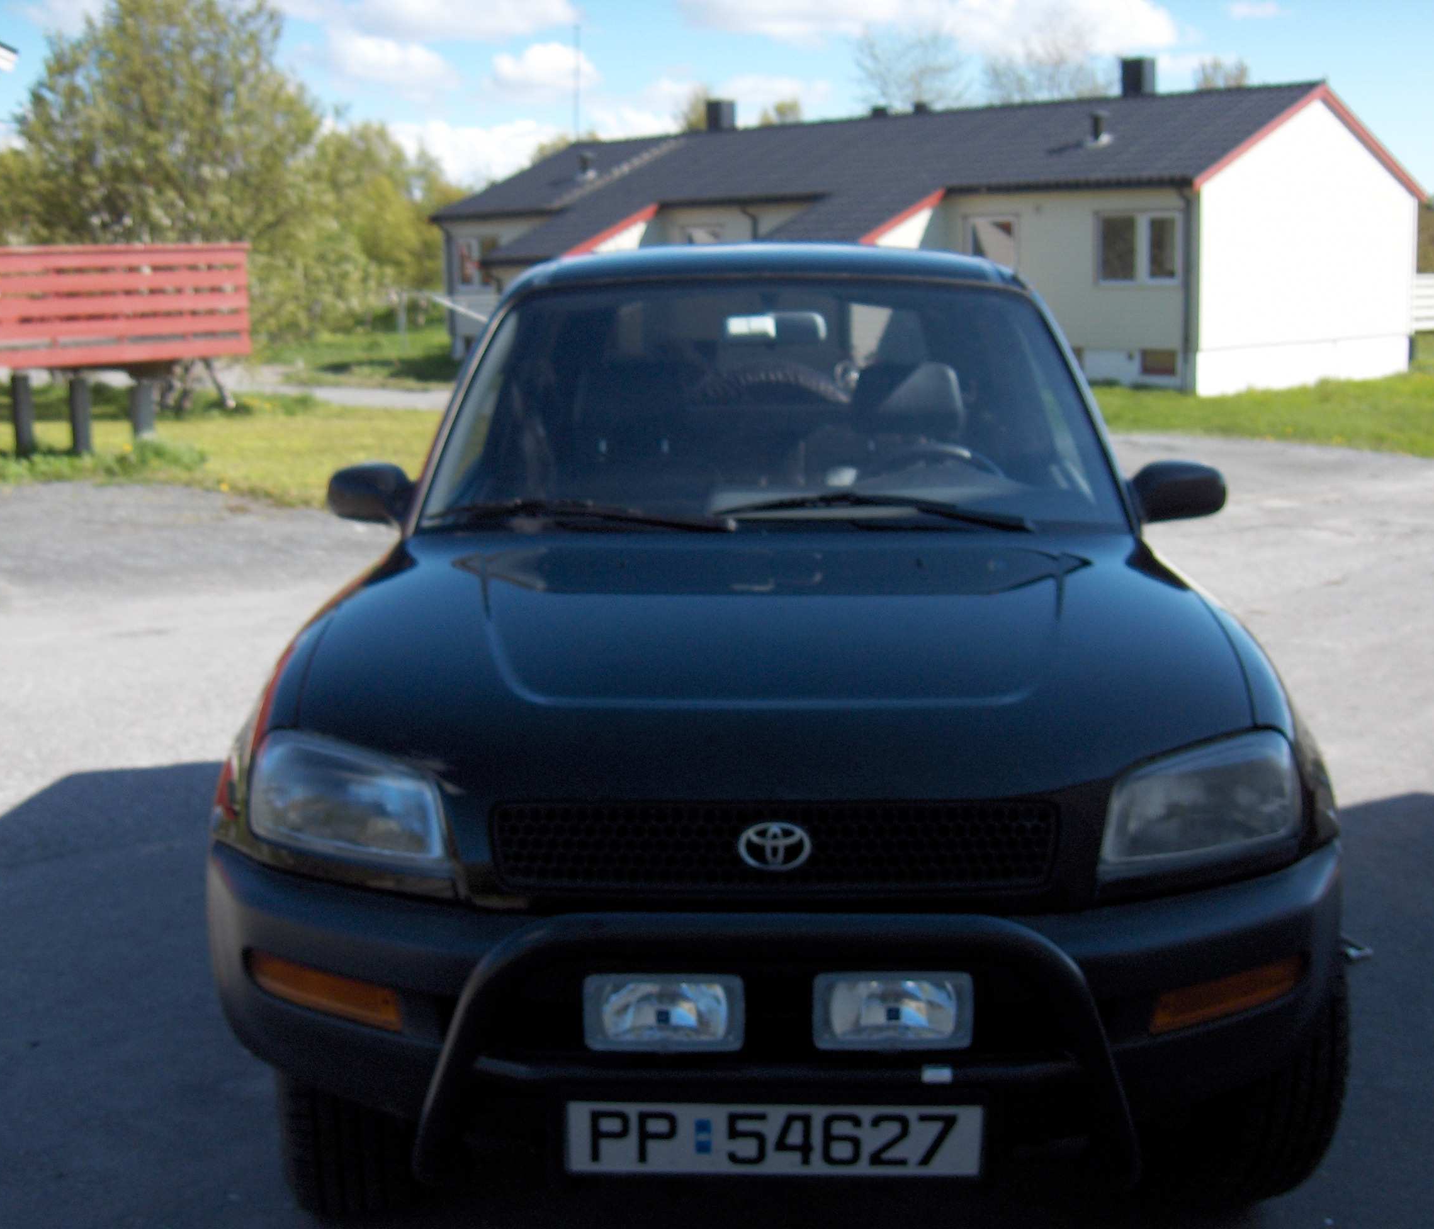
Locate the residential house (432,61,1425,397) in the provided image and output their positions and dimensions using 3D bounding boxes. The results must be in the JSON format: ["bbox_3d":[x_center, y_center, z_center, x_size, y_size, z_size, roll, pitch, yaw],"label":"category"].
[{"bbox_3d":[3.012,-7.894,37.398,19.100,5.800,11.200,9,14,42],"label":"residential house"}]

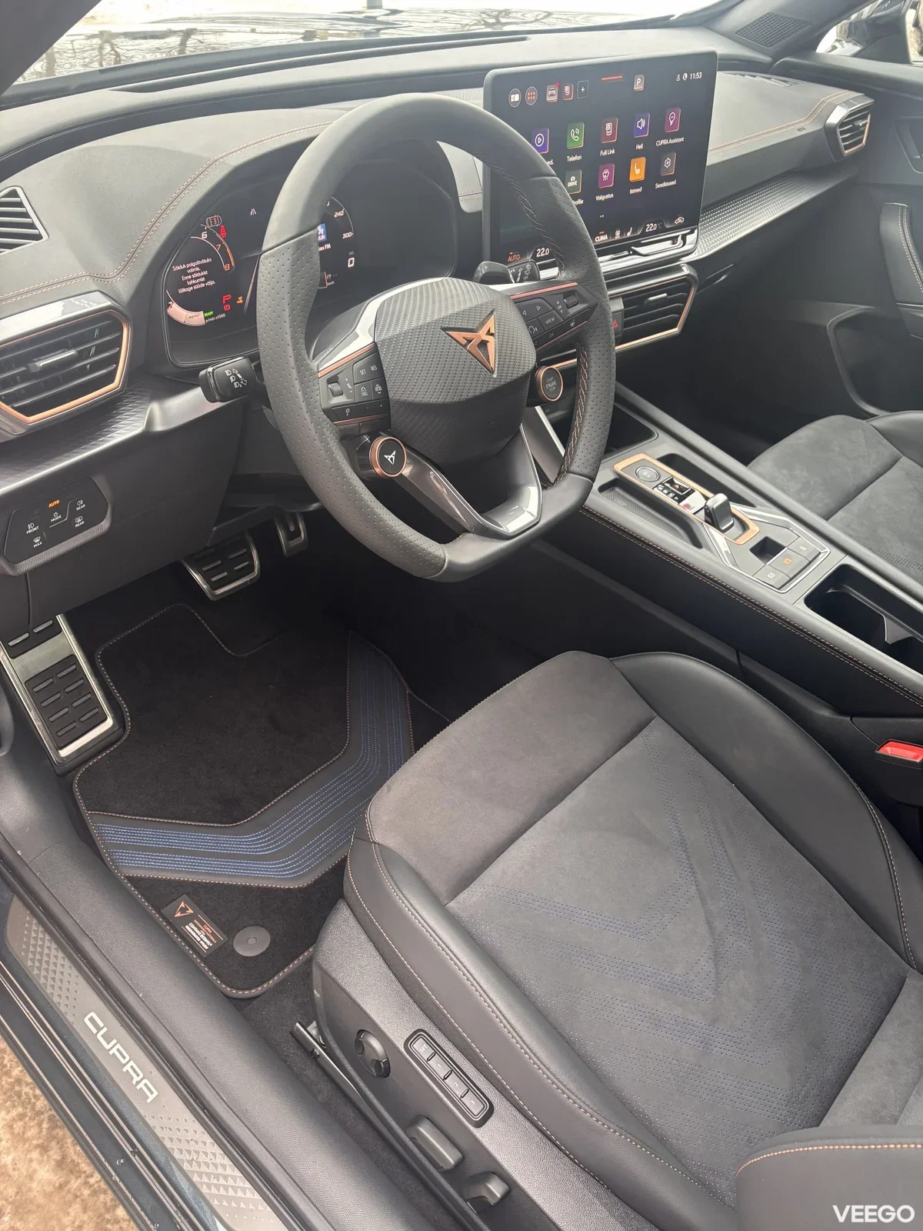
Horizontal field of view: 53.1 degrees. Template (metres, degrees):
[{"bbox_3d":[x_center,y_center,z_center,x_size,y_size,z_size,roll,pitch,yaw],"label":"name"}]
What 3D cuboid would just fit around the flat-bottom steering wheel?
[{"bbox_3d":[-0.018,-0.217,0.751,0.092,0.356,0.368,7,32,47],"label":"flat-bottom steering wheel"}]

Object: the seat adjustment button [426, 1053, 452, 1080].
[{"bbox_3d":[-0.019,0.367,0.751,0.018,0.006,0.011,39,51,23],"label":"seat adjustment button"}]

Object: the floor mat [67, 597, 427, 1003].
[{"bbox_3d":[-0.303,0.163,1.287,0.610,0.030,0.485,31,47,31],"label":"floor mat"}]

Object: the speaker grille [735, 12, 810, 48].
[{"bbox_3d":[0.467,-0.881,1.397,0.083,0.012,0.068,-39,61,-15],"label":"speaker grille"}]

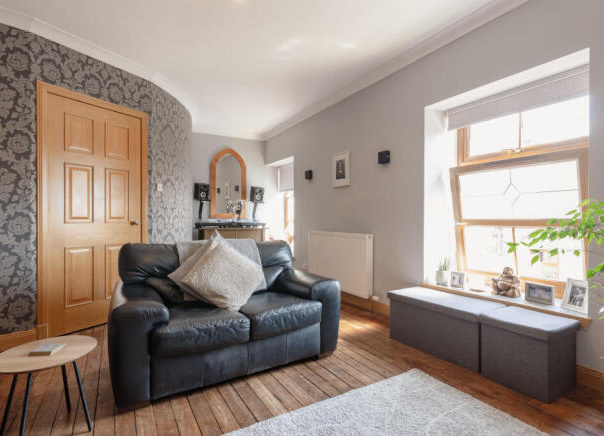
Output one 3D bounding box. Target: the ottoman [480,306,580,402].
[{"bbox_3d":[1.363,0.796,1.876,0.365,0.370,0.370,0,0,-32],"label":"ottoman"}]

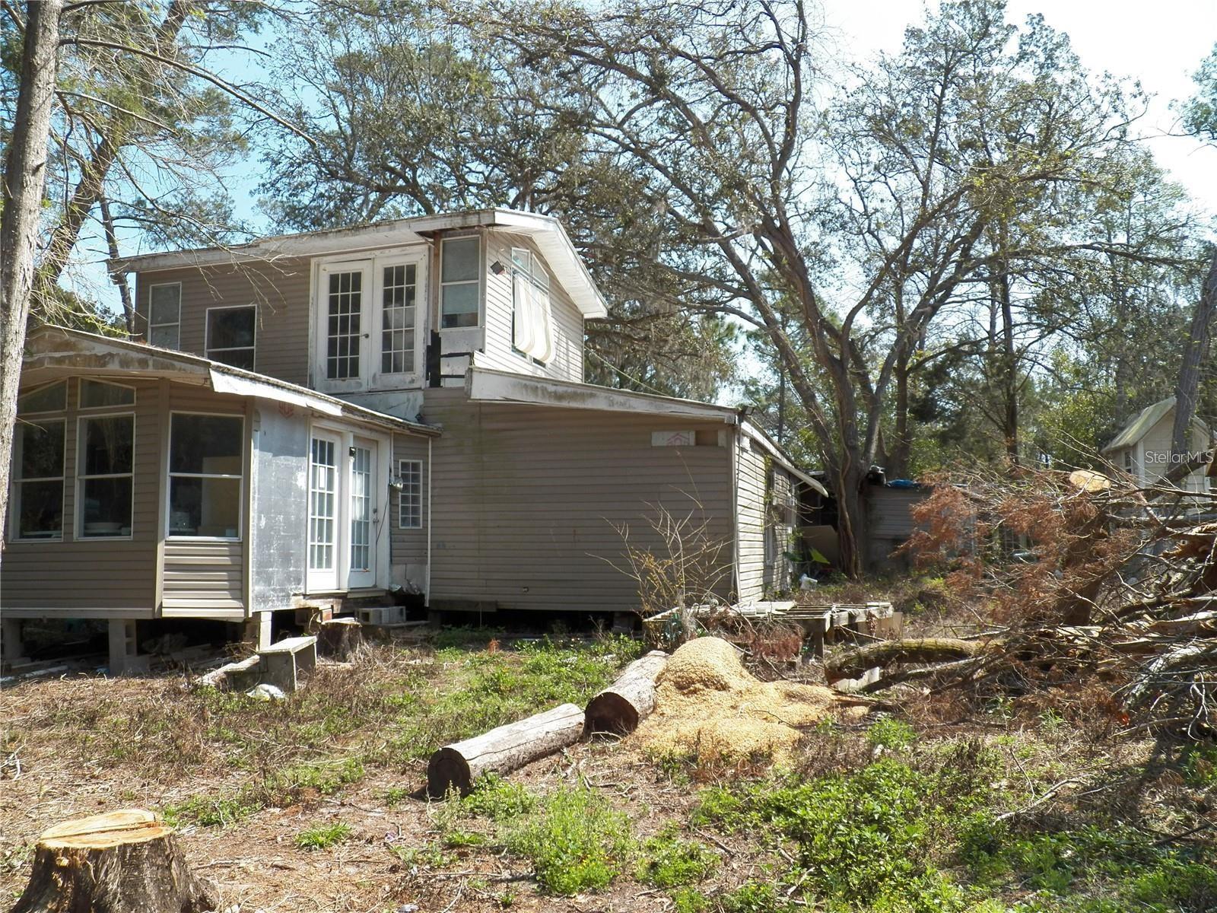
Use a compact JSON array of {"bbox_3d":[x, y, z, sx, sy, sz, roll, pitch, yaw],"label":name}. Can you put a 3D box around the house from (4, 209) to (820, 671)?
[{"bbox_3d":[-2.611,-0.648,15.916,10.300,6.910,11.500,-2,-6,16],"label":"house"}]

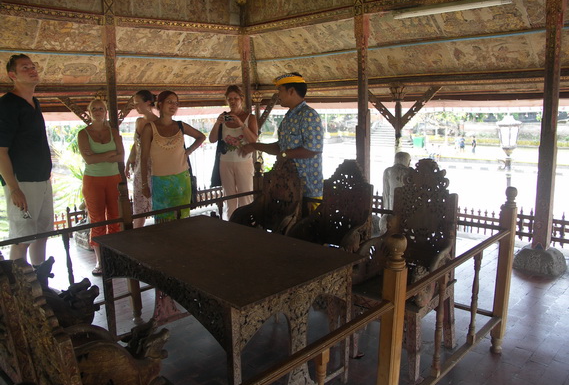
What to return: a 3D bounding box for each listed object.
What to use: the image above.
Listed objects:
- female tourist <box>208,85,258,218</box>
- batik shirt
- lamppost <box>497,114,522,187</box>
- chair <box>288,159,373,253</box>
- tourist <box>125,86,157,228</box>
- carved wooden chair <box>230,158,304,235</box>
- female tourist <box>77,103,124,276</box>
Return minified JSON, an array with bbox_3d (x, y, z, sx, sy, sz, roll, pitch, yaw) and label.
[{"bbox_3d":[-0.488,-0.140,4.405,0.470,1.700,0.380,0,11,8],"label":"female tourist"},{"bbox_3d":[0.152,-0.385,4.120,0.300,0.850,0.500,-6,11,-21],"label":"batik shirt"},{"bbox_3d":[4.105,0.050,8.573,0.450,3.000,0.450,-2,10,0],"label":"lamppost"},{"bbox_3d":[0.275,0.350,3.166,0.570,1.140,0.495,-12,15,-43],"label":"chair"},{"bbox_3d":[-1.358,-0.117,4.465,0.360,1.690,0.420,-5,11,-17],"label":"tourist"},{"bbox_3d":[-0.176,0.291,3.619,0.570,1.120,0.490,-12,15,-43],"label":"carved wooden chair"},{"bbox_3d":[-1.723,-0.050,4.333,0.450,1.630,0.310,-3,11,-7],"label":"female tourist"}]

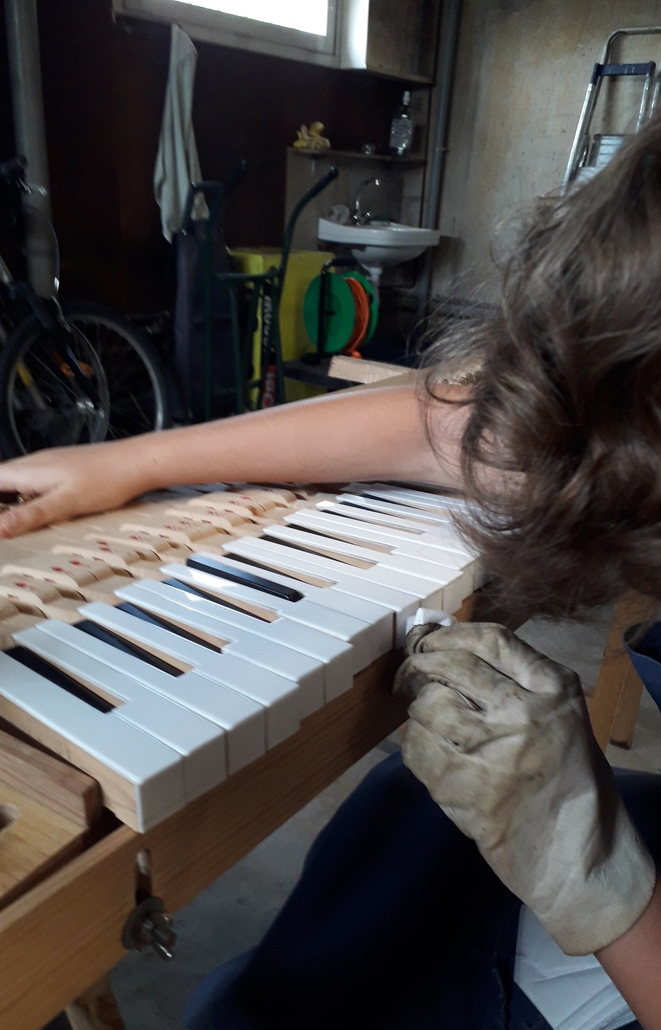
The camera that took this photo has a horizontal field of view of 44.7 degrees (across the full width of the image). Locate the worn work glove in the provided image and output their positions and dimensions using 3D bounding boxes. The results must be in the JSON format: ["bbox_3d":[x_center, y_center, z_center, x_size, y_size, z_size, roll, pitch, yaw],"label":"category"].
[{"bbox_3d":[0.117,0.153,0.487,0.105,0.205,0.090,-36,5,1],"label":"worn work glove"}]

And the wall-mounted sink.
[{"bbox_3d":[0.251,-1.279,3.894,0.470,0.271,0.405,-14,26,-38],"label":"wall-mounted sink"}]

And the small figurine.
[{"bbox_3d":[-0.082,-1.687,3.583,0.150,0.120,0.100,-14,26,-38],"label":"small figurine"}]

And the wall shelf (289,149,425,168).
[{"bbox_3d":[0.139,-1.685,3.791,0.727,0.030,0.170,-14,26,-38],"label":"wall shelf"}]

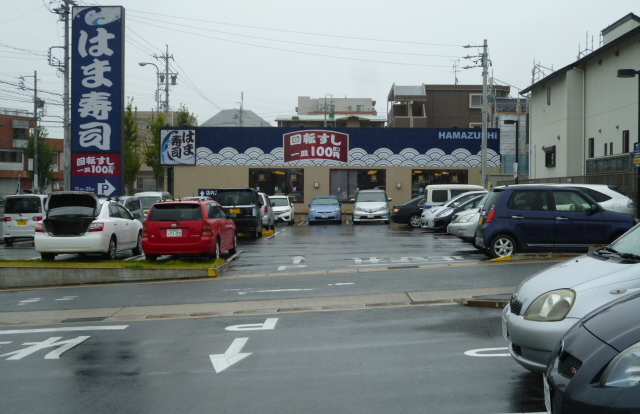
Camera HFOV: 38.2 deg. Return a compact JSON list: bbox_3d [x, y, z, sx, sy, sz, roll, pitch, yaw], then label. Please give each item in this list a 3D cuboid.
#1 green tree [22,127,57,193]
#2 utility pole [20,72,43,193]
[{"bbox_3d":[-23.668,-3.150,78.000,2.900,7.450,2.900,0,1,0],"label":"green tree"},{"bbox_3d":[-23.637,-5.270,76.000,1.700,11.740,0.700,0,1,-1],"label":"utility pole"}]

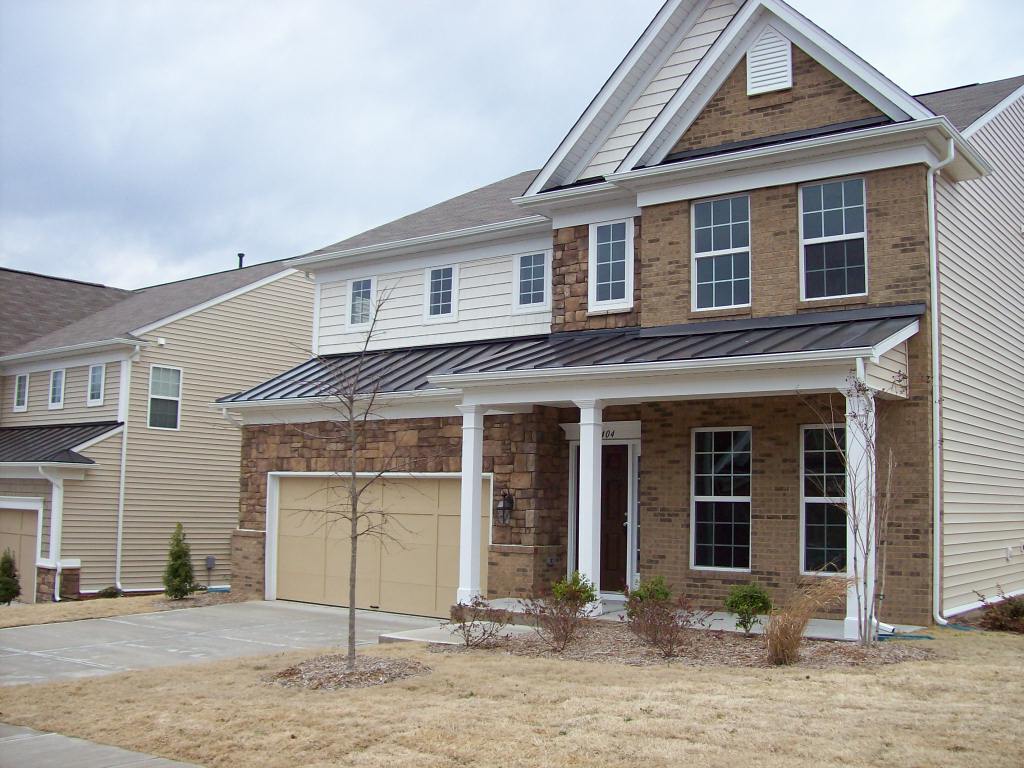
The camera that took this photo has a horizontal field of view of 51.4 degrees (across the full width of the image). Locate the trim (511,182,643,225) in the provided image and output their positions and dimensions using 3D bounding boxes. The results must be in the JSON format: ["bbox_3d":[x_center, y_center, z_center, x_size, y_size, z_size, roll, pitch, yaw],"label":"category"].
[{"bbox_3d":[1.021,-2.649,16.002,2.158,0.431,0.525,-3,-7,36],"label":"trim"}]

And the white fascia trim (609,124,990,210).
[{"bbox_3d":[3.859,-2.724,14.666,4.594,0.411,2.287,-3,-7,36],"label":"white fascia trim"}]

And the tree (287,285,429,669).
[{"bbox_3d":[-1.550,0.928,10.682,1.189,3.669,1.189,1,-6,0],"label":"tree"}]

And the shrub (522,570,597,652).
[{"bbox_3d":[0.494,2.368,11.084,0.652,0.825,0.619,-3,-7,36],"label":"shrub"}]

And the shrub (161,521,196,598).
[{"bbox_3d":[-5.648,3.015,18.089,0.489,1.280,0.489,-3,-7,36],"label":"shrub"}]

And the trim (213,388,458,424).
[{"bbox_3d":[-2.872,0.413,17.171,5.742,0.386,0.396,-3,-7,36],"label":"trim"}]

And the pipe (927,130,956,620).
[{"bbox_3d":[5.160,-0.044,12.675,0.317,5.791,0.346,-3,-7,36],"label":"pipe"}]

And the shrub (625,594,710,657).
[{"bbox_3d":[1.537,2.371,10.457,0.699,0.627,0.664,1,-6,0],"label":"shrub"}]

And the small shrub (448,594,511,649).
[{"bbox_3d":[-0.345,2.600,11.656,0.594,0.572,0.564,-3,-7,36],"label":"small shrub"}]

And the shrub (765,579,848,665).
[{"bbox_3d":[2.745,2.231,9.960,0.649,0.795,0.552,-3,-7,36],"label":"shrub"}]

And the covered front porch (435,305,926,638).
[{"bbox_3d":[1.942,1.003,13.290,5.831,3.851,2.376,-3,-7,36],"label":"covered front porch"}]

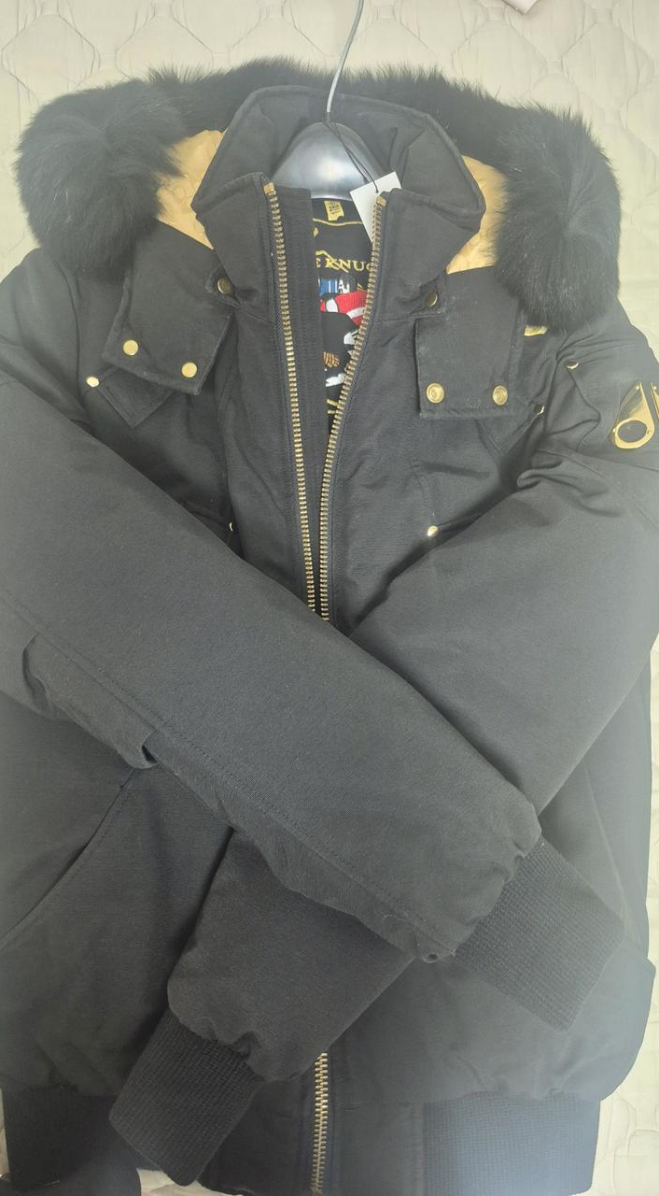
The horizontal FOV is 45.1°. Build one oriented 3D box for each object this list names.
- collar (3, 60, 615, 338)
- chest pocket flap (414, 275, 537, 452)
[{"bbox_3d":[-0.005,-0.338,0.650,0.505,0.165,0.290,0,82,-2],"label":"collar"},{"bbox_3d":[0.112,-0.179,0.600,0.097,0.034,0.137,2,82,-15],"label":"chest pocket flap"}]

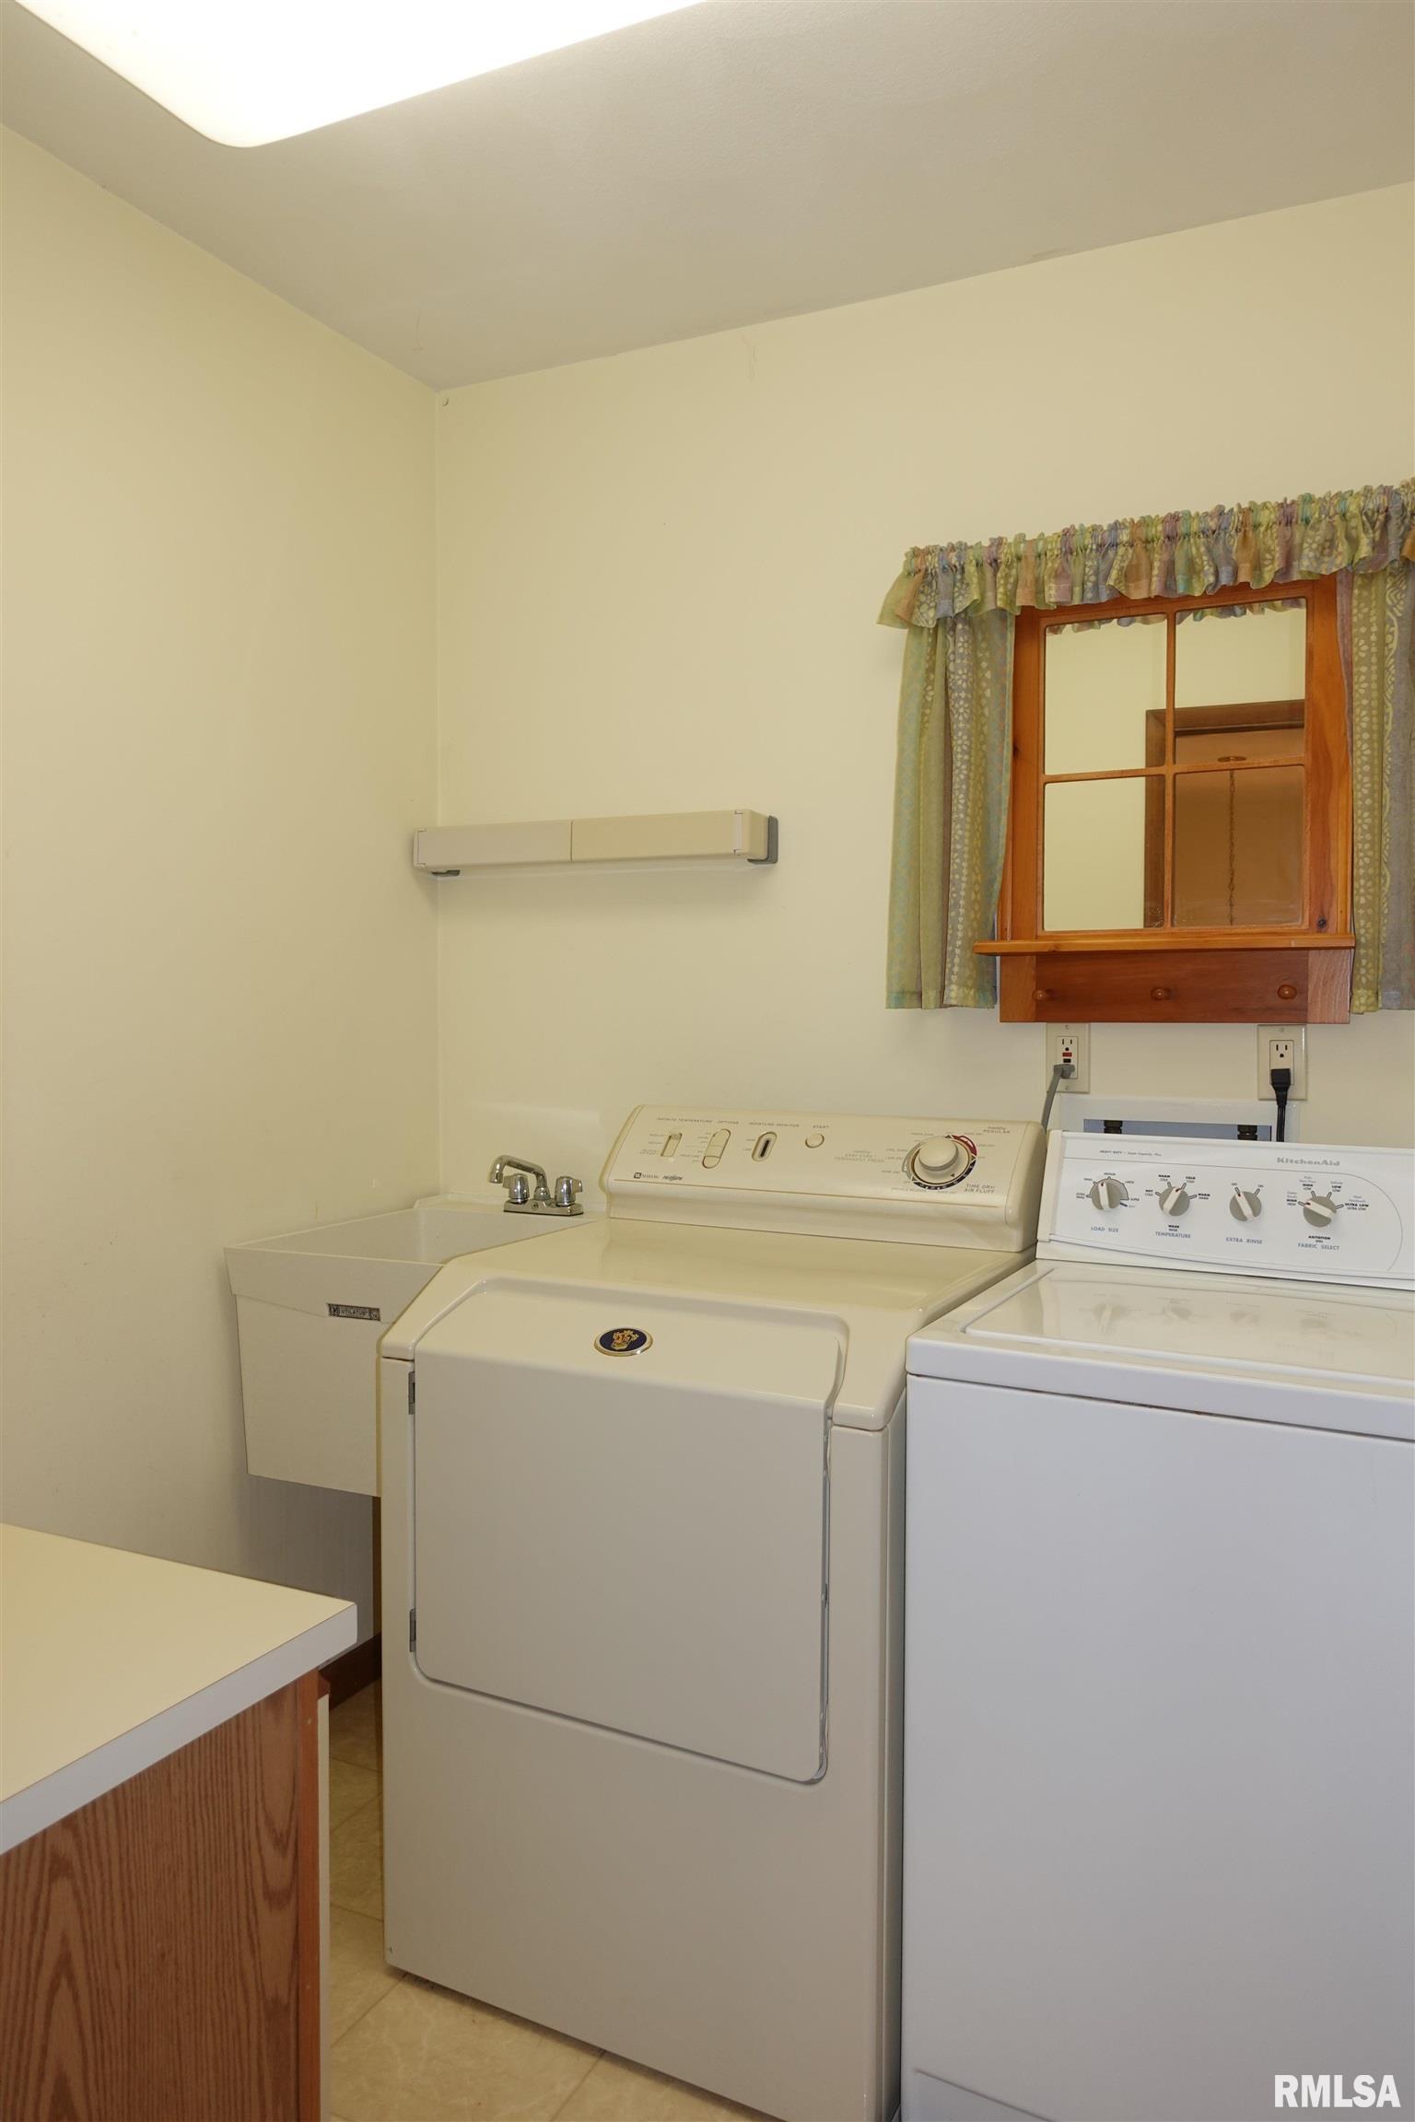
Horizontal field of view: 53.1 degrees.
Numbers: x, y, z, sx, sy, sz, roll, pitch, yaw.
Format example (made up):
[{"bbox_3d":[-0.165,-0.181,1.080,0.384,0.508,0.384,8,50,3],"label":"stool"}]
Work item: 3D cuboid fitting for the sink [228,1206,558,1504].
[{"bbox_3d":[-0.424,0.482,2.453,0.510,0.389,0.590,2,3,27],"label":"sink"}]

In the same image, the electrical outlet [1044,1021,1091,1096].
[{"bbox_3d":[0.574,-0.004,2.259,0.070,0.114,0.012,2,3,27],"label":"electrical outlet"}]

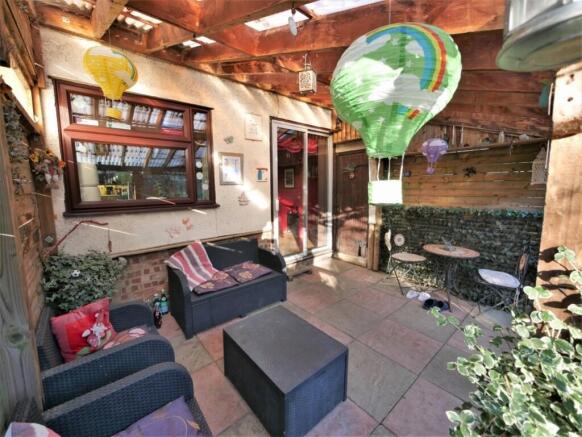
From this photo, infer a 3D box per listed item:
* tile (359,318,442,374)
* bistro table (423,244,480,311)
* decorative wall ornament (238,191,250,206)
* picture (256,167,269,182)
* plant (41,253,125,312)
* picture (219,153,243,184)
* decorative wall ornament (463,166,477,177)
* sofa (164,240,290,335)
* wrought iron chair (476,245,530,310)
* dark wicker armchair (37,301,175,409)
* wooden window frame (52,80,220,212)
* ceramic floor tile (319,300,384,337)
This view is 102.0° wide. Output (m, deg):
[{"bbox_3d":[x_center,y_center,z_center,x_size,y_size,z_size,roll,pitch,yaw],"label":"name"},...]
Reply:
[{"bbox_3d":[1.047,1.195,2.272,0.600,0.020,0.600,-6,8,-39],"label":"tile"},{"bbox_3d":[1.986,0.746,2.934,0.600,0.690,0.600,-6,8,-39],"label":"bistro table"},{"bbox_3d":[-0.670,-0.281,3.401,0.173,0.202,0.025,-6,8,-39],"label":"decorative wall ornament"},{"bbox_3d":[-0.426,-0.661,3.566,0.201,0.222,0.025,-6,8,-39],"label":"picture"},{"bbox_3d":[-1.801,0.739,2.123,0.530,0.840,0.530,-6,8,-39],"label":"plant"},{"bbox_3d":[-0.816,-0.683,3.237,0.352,0.438,0.030,-6,8,-39],"label":"picture"},{"bbox_3d":[2.325,-0.614,3.074,0.030,0.122,0.147,-6,8,-39],"label":"decorative wall ornament"},{"bbox_3d":[-0.770,0.745,2.972,1.280,0.780,0.690,-6,8,-39],"label":"sofa"},{"bbox_3d":[2.398,0.682,2.723,0.440,0.850,0.390,4,8,39],"label":"wrought iron chair"},{"bbox_3d":[-1.197,0.917,1.521,0.690,0.780,0.730,-6,8,-39],"label":"dark wicker armchair"},{"bbox_3d":[-1.533,-0.685,2.610,1.460,1.220,0.110,-6,8,-39],"label":"wooden window frame"},{"bbox_3d":[0.684,1.148,2.741,0.600,0.020,0.600,-6,8,-39],"label":"ceramic floor tile"}]

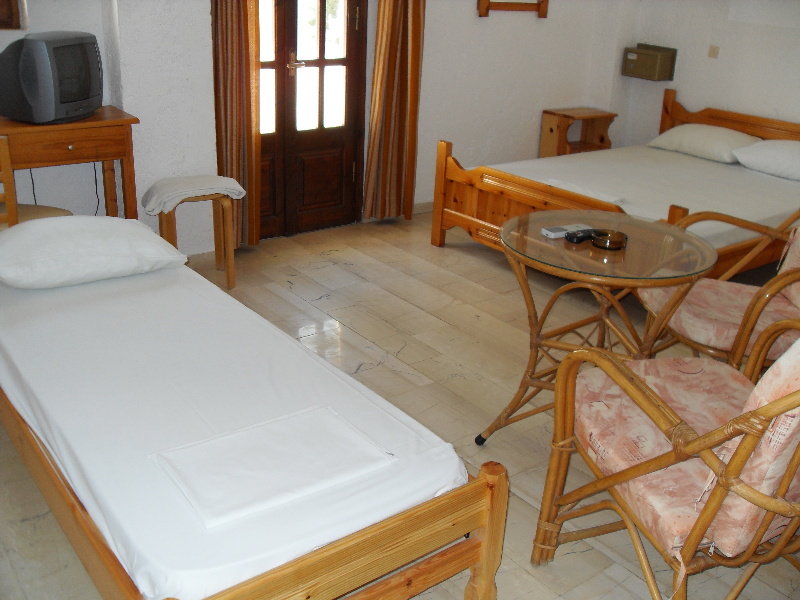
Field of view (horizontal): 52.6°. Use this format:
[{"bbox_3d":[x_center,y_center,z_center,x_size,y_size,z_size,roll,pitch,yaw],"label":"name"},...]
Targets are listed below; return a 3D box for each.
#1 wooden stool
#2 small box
[{"bbox_3d":[-0.966,-0.295,3.821,0.325,0.456,0.325,-8,25,-24],"label":"wooden stool"},{"bbox_3d":[1.700,-1.632,5.551,0.197,0.212,0.310,-15,28,-36],"label":"small box"}]

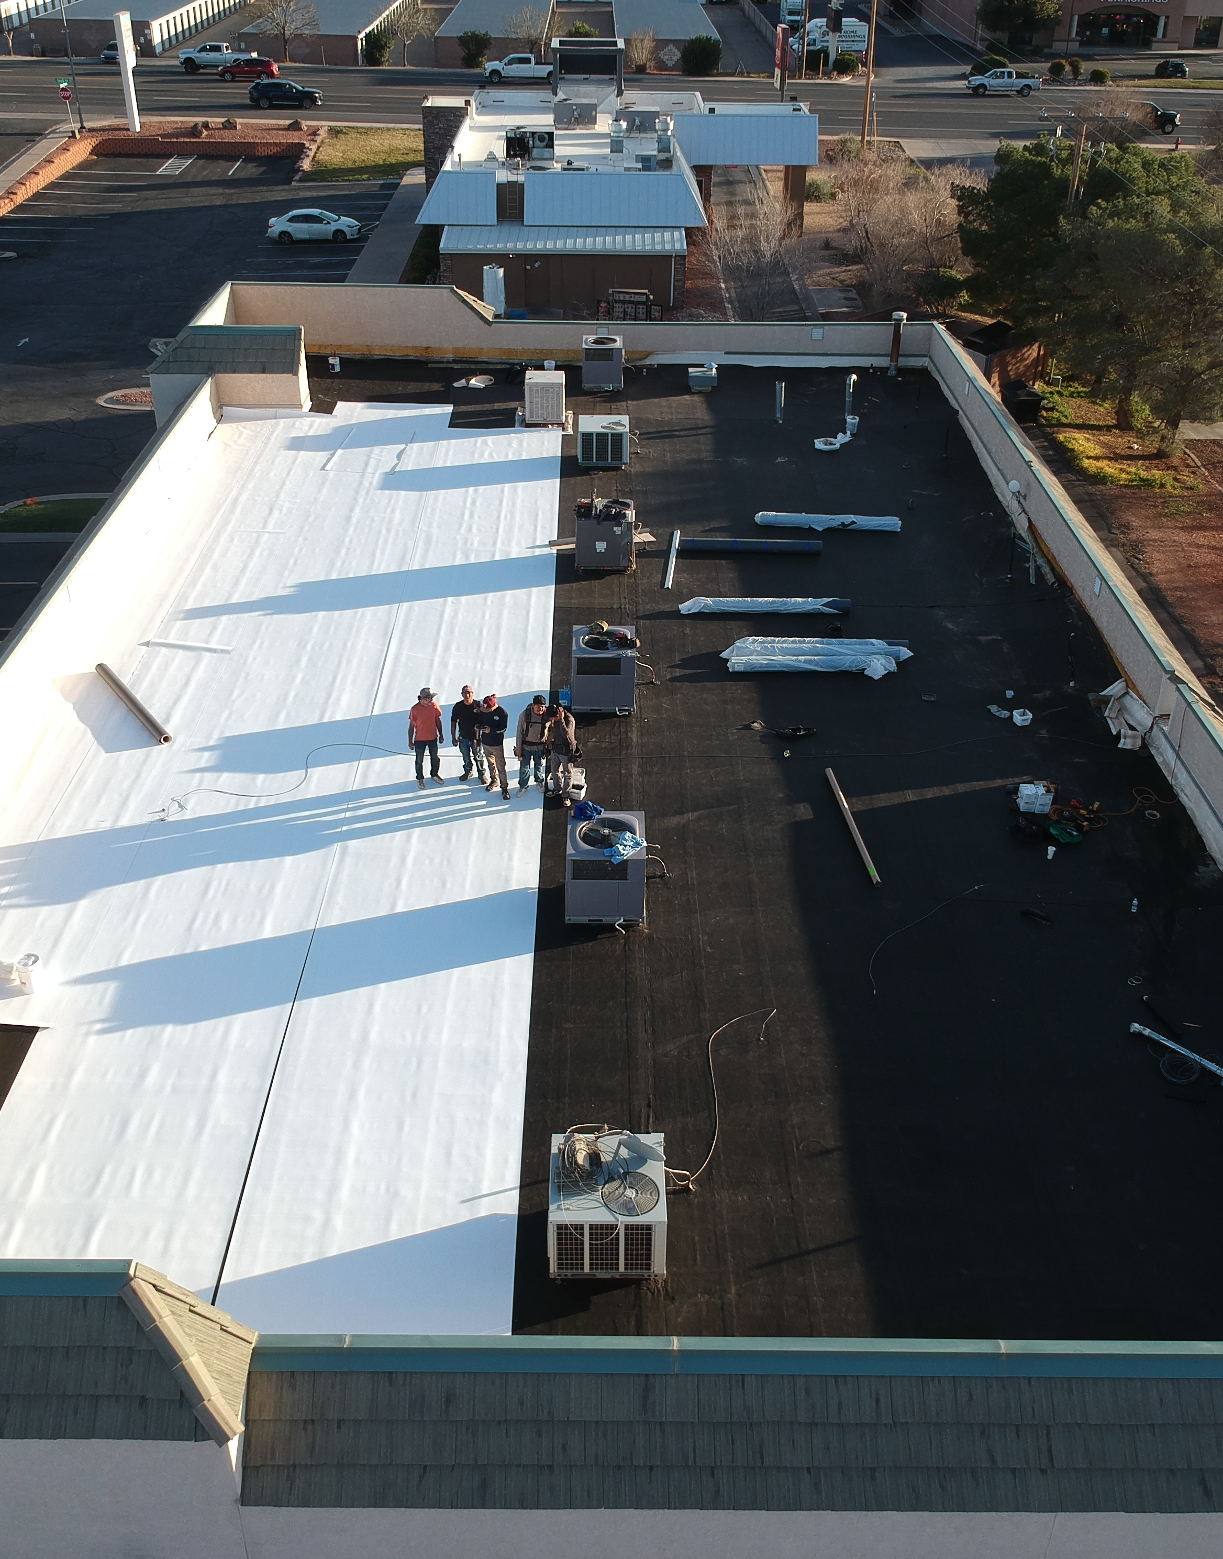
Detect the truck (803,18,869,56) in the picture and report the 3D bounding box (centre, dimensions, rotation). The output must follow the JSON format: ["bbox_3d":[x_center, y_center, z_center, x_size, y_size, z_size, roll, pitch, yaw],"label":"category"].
[{"bbox_3d":[17.602,-59.900,121.918,6.600,3.050,2.350,1,32,-1],"label":"truck"}]

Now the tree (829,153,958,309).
[{"bbox_3d":[12.350,-23.568,64.499,5.583,6.235,5.583,1,32,-1],"label":"tree"}]

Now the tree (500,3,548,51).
[{"bbox_3d":[-6.869,-59.647,120.719,3.800,4.650,3.800,1,32,-1],"label":"tree"}]

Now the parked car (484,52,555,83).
[{"bbox_3d":[-6.345,-55.226,116.318,6.700,2.020,2.070,2,32,2],"label":"parked car"}]

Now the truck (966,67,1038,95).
[{"bbox_3d":[29.975,-53.200,114.500,5.550,1.830,1.920,0,32,-1],"label":"truck"}]

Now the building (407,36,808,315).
[{"bbox_3d":[0.226,-30.612,74.088,19.800,7.600,26.900,1,32,-1],"label":"building"}]

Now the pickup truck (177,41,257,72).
[{"bbox_3d":[-30.581,-56.693,117.808,6.000,2.020,2.050,2,32,2],"label":"pickup truck"}]

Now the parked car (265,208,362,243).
[{"bbox_3d":[-14.853,-27.798,75.400,4.640,1.460,1.780,0,32,-1],"label":"parked car"}]

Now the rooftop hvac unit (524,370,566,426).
[{"bbox_3d":[-1.664,-9.725,38.357,0.979,1.126,0.999,1,32,-1],"label":"rooftop hvac unit"}]

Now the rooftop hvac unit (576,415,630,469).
[{"bbox_3d":[-0.171,-8.072,35.870,1.170,0.830,1.160,0,32,-1],"label":"rooftop hvac unit"}]

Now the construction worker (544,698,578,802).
[{"bbox_3d":[-0.745,-0.418,22.817,0.560,1.669,0.450,8,33,12],"label":"construction worker"}]

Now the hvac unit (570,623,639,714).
[{"bbox_3d":[-0.121,-1.889,25.740,1.050,1.080,1.100,0,32,-1],"label":"hvac unit"}]

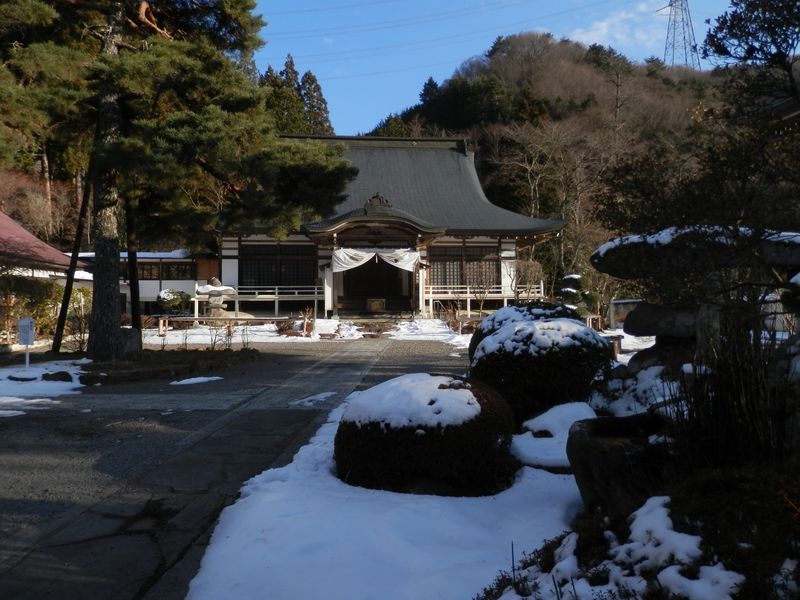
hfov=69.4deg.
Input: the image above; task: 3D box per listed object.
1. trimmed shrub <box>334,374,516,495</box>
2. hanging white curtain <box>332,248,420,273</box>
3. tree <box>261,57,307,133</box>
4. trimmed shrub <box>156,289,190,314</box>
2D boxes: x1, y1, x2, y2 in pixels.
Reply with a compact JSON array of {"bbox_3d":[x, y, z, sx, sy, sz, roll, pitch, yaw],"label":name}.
[{"bbox_3d":[0.223,1.046,5.050,1.570,0.789,1.450,0,-1,2],"label":"trimmed shrub"},{"bbox_3d":[-1.139,-1.914,28.000,4.250,1.163,0.350,0,-1,2],"label":"hanging white curtain"},{"bbox_3d":[-11.393,-12.121,58.000,5.600,24.643,5.400,0,-1,2],"label":"tree"},{"bbox_3d":[-11.368,0.100,29.000,1.700,1.355,1.500,0,-1,2],"label":"trimmed shrub"}]

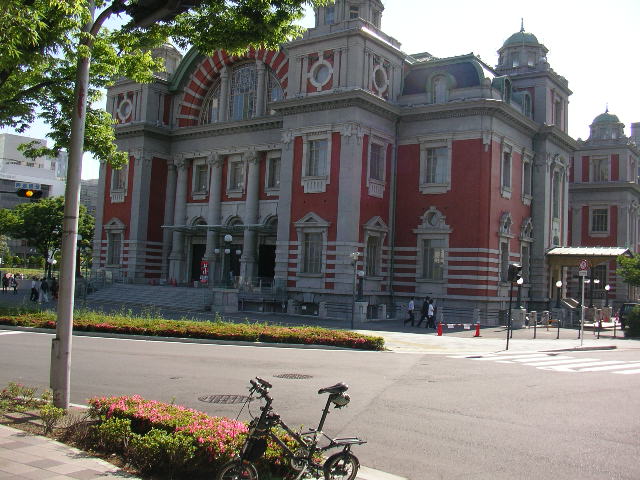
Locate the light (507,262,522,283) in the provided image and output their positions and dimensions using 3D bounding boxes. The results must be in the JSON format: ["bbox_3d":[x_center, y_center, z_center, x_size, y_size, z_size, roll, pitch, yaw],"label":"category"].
[{"bbox_3d":[7.262,1.251,25.495,0.400,0.740,0.380,0,-5,36],"label":"light"}]

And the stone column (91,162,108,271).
[{"bbox_3d":[-19.110,-1.853,60.000,1.100,10.293,0.700,0,-5,36],"label":"stone column"}]

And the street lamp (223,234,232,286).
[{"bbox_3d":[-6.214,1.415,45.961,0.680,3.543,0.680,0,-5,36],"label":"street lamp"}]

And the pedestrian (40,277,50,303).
[{"bbox_3d":[-18.473,3.362,46.021,0.600,1.714,0.520,2,-4,7],"label":"pedestrian"}]

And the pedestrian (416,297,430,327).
[{"bbox_3d":[5.654,3.923,37.374,0.700,1.677,0.500,1,-4,30],"label":"pedestrian"}]

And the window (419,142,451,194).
[{"bbox_3d":[7.749,-4.855,46.378,2.250,3.470,0.350,0,-5,36],"label":"window"}]

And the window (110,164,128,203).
[{"bbox_3d":[-17.060,-4.814,58.012,2.100,3.350,0.400,0,-5,36],"label":"window"}]

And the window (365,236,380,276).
[{"bbox_3d":[3.695,1.130,46.948,0.200,2.716,1.696,0,-5,36],"label":"window"}]

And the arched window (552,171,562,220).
[{"bbox_3d":[18.125,-3.474,52.270,0.350,3.655,1.900,0,-5,36],"label":"arched window"}]

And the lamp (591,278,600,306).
[{"bbox_3d":[21.932,4.183,54.500,0.700,2.250,0.600,0,-5,36],"label":"lamp"}]

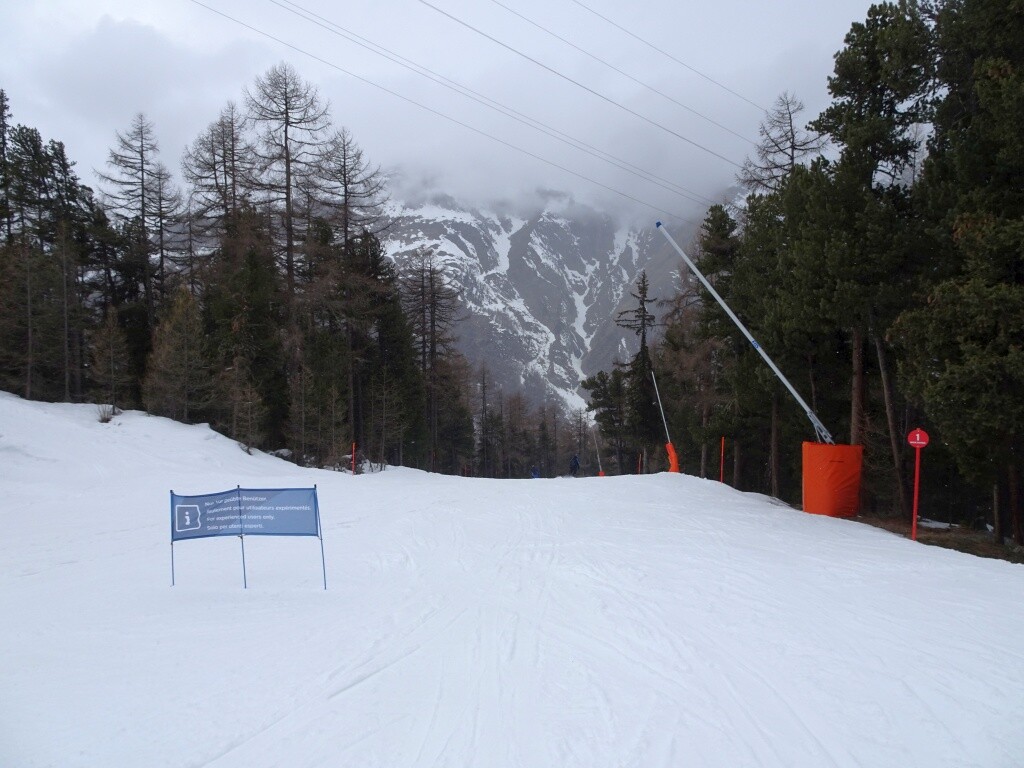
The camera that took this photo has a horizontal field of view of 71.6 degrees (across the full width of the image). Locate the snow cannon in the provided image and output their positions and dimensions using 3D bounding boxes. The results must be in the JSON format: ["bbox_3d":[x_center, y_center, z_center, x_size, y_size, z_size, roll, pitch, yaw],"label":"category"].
[{"bbox_3d":[6.084,-0.406,17.662,4.935,7.532,1.467,0,3,17],"label":"snow cannon"}]

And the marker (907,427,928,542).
[{"bbox_3d":[7.653,1.897,13.400,0.400,2.110,0.080,0,3,18],"label":"marker"}]

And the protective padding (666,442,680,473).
[{"bbox_3d":[10.805,4.951,47.500,0.850,2.100,0.800,1,3,24],"label":"protective padding"}]

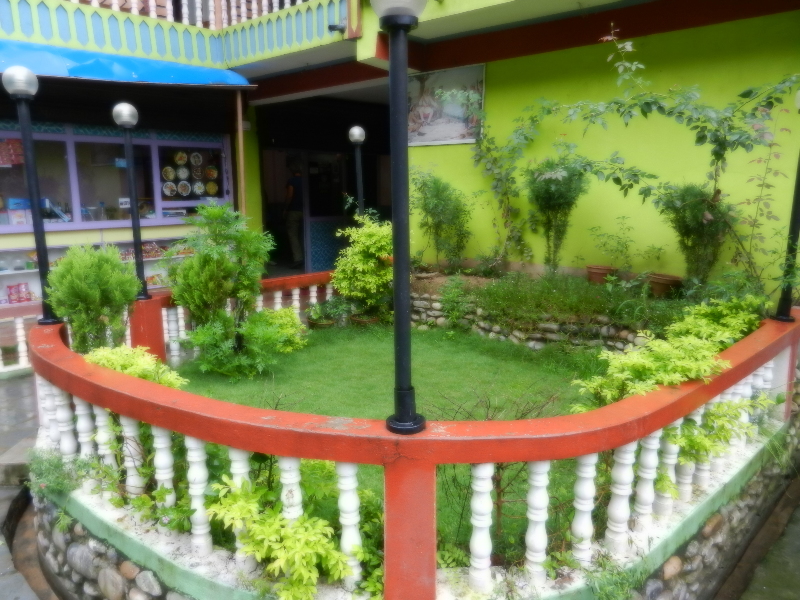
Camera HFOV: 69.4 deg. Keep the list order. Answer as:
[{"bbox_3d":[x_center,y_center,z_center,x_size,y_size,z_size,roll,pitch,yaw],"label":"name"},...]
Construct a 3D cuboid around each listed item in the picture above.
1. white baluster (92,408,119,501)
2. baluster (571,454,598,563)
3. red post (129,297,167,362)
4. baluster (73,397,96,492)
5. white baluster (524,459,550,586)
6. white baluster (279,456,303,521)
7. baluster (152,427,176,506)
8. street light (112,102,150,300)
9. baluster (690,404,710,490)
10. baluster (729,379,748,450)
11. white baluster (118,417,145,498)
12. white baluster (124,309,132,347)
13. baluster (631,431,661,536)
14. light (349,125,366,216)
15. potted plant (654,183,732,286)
[{"bbox_3d":[-1.228,0.616,2.418,0.077,0.445,0.077,-6,12,-28],"label":"white baluster"},{"bbox_3d":[0.631,0.684,1.969,0.077,0.445,0.077,3,11,19],"label":"baluster"},{"bbox_3d":[-1.966,0.240,4.500,0.170,0.540,0.170,5,13,26],"label":"red post"},{"bbox_3d":[-1.366,0.597,2.523,0.077,0.445,0.077,-6,12,-29],"label":"baluster"},{"bbox_3d":[0.451,0.699,1.900,0.077,0.445,0.077,2,11,14],"label":"white baluster"},{"bbox_3d":[-0.376,0.742,2.016,0.082,0.484,0.082,0,10,0],"label":"white baluster"},{"bbox_3d":[-0.888,0.656,2.186,0.077,0.445,0.077,-5,11,-23],"label":"baluster"},{"bbox_3d":[-2.092,-0.758,4.556,0.200,1.520,0.200,-6,12,-24],"label":"street light"},{"bbox_3d":[1.369,0.615,2.585,0.082,0.473,0.082,0,10,0],"label":"baluster"},{"bbox_3d":[1.908,0.623,3.200,0.072,0.434,0.072,6,13,32],"label":"baluster"},{"bbox_3d":[-1.039,0.656,2.270,0.072,0.449,0.072,-6,13,-26],"label":"white baluster"},{"bbox_3d":[-2.059,0.315,4.401,0.082,0.484,0.082,0,10,0],"label":"white baluster"},{"bbox_3d":[0.964,0.707,2.250,0.072,0.447,0.072,5,13,24],"label":"baluster"},{"bbox_3d":[-0.423,-1.134,6.289,0.185,1.485,0.185,0,10,0],"label":"light"},{"bbox_3d":[2.946,-0.647,5.800,0.662,1.026,0.662,5,13,26],"label":"potted plant"}]

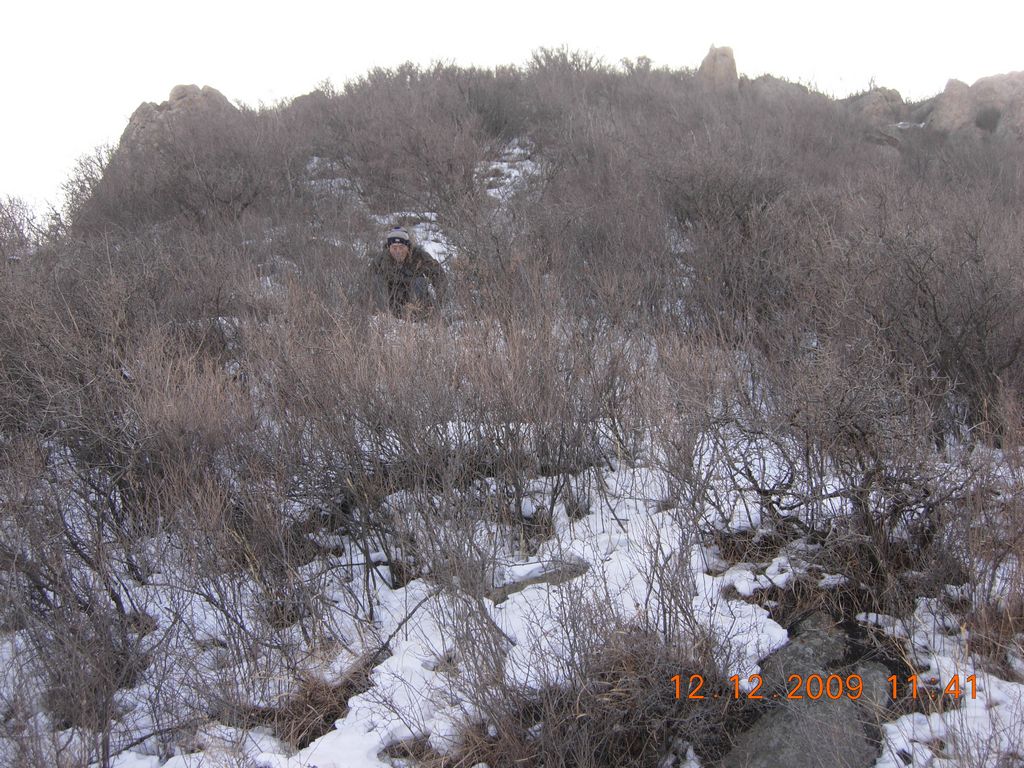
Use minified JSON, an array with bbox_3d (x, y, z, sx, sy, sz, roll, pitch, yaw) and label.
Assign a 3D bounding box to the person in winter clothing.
[{"bbox_3d":[-0.883,-0.935,10.400,0.650,0.860,0.680,0,-5,-2],"label":"person in winter clothing"}]

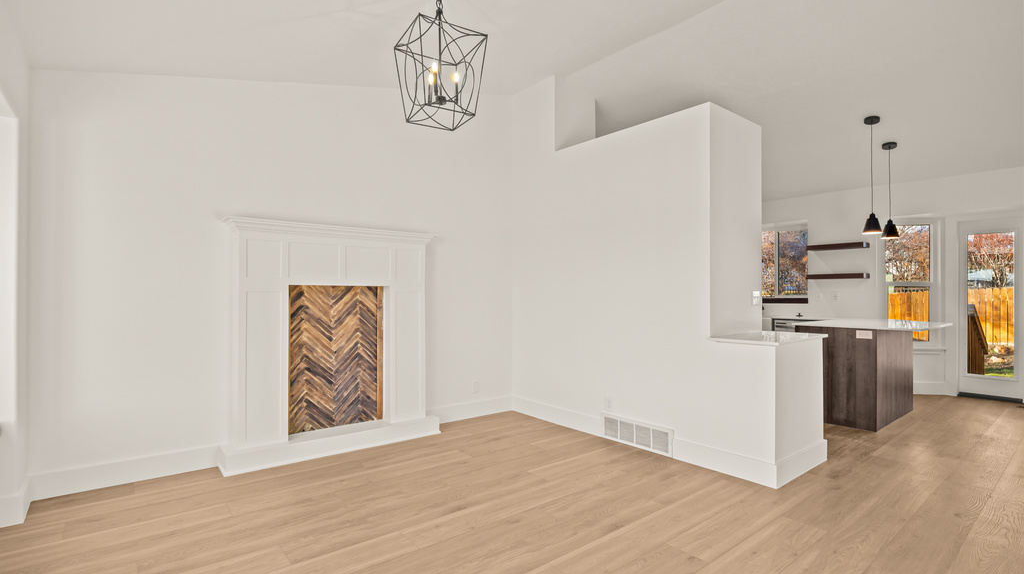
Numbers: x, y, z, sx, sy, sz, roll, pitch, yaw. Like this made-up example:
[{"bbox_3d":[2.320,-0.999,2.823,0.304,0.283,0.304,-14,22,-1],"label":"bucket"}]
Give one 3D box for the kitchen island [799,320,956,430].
[{"bbox_3d":[3.555,0.818,4.664,1.330,0.910,0.970,1,-1,-38],"label":"kitchen island"}]

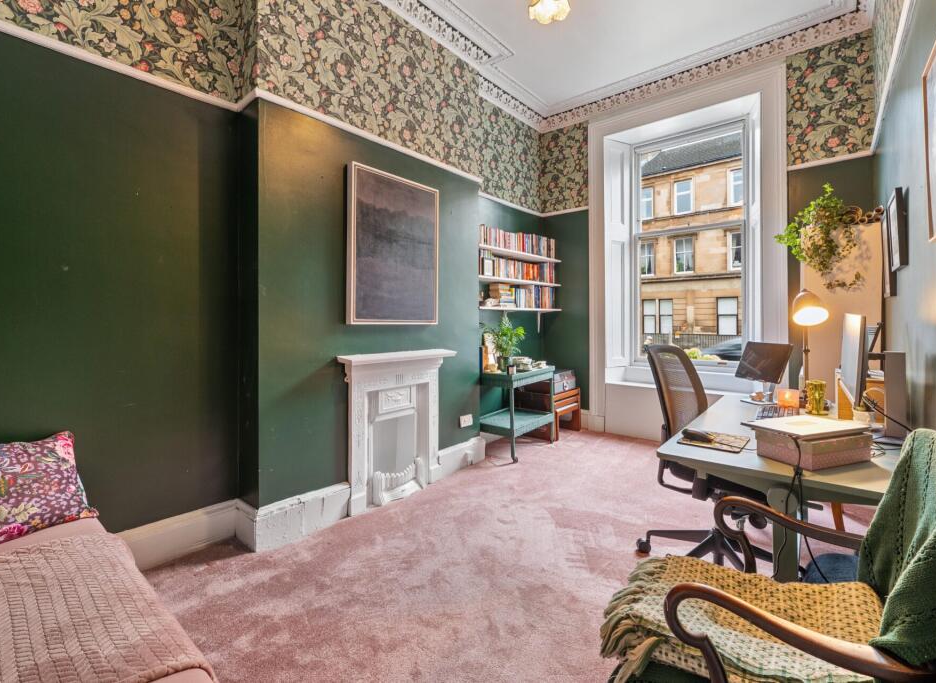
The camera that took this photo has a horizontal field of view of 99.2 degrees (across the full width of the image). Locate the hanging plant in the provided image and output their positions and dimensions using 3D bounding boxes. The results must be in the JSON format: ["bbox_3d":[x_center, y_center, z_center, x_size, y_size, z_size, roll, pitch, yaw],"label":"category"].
[{"bbox_3d":[2.015,-0.585,2.220,0.430,0.540,0.340,1,2,42],"label":"hanging plant"}]

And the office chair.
[{"bbox_3d":[1.172,0.555,1.906,0.650,1.050,0.650,-1,2,-37],"label":"office chair"}]

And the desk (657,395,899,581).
[{"bbox_3d":[1.327,0.725,1.634,0.660,0.735,1.400,1,2,42],"label":"desk"}]

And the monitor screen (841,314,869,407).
[{"bbox_3d":[1.486,0.046,1.549,0.040,0.325,0.580,5,5,42],"label":"monitor screen"}]

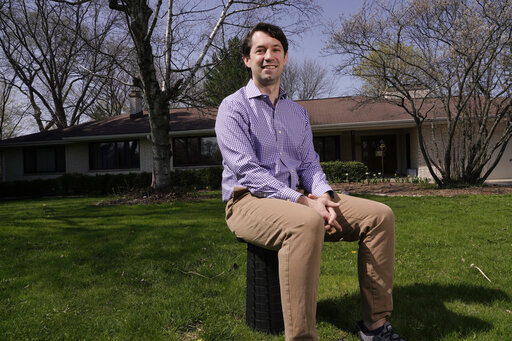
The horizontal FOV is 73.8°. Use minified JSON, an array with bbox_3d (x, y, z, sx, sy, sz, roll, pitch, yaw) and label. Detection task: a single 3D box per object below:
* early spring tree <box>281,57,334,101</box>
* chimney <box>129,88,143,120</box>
[{"bbox_3d":[5.100,-6.100,40.000,7.800,14.200,7.800,-1,-1,11],"label":"early spring tree"},{"bbox_3d":[-7.700,-4.330,21.800,0.560,2.000,0.780,-1,-1,11],"label":"chimney"}]

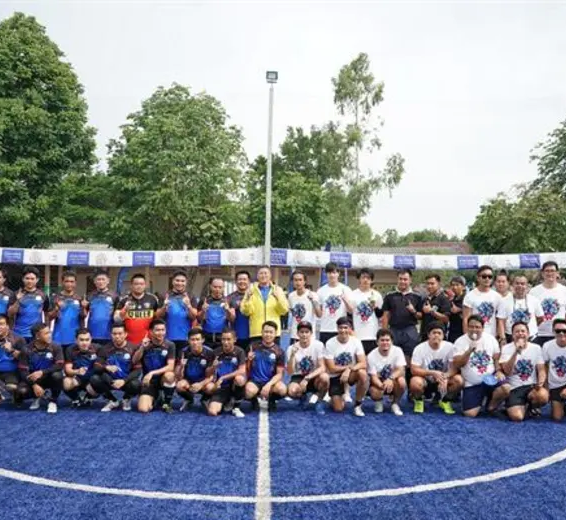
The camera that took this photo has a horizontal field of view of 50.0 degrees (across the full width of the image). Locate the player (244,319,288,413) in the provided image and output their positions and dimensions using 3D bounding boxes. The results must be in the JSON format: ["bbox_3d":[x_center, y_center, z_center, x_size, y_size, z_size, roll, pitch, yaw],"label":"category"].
[{"bbox_3d":[-0.199,1.275,7.437,0.520,1.064,0.680,0,-2,-1],"label":"player"}]

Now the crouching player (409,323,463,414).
[{"bbox_3d":[1.881,1.292,7.437,0.640,1.050,0.700,0,-2,9],"label":"crouching player"}]

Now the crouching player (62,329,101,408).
[{"bbox_3d":[-2.559,1.341,7.765,0.500,0.926,0.640,1,-2,-15],"label":"crouching player"}]

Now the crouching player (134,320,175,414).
[{"bbox_3d":[-1.600,1.264,7.470,0.508,1.060,0.680,1,-2,-8],"label":"crouching player"}]

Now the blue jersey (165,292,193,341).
[{"bbox_3d":[-1.335,0.736,7.900,0.420,0.630,0.280,1,-2,-7],"label":"blue jersey"}]

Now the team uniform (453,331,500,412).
[{"bbox_3d":[2.270,1.304,7.080,0.560,0.916,0.480,0,-2,12],"label":"team uniform"}]

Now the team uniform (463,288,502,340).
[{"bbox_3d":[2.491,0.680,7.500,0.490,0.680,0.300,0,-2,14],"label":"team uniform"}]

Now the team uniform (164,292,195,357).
[{"bbox_3d":[-1.317,0.827,7.720,0.430,0.853,0.300,1,-2,-8],"label":"team uniform"}]

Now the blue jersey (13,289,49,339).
[{"bbox_3d":[-3.246,0.691,7.829,0.480,0.660,0.280,1,-2,-10],"label":"blue jersey"}]

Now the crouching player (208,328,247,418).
[{"bbox_3d":[-0.665,1.314,7.316,0.500,0.973,0.750,0,-2,-4],"label":"crouching player"}]

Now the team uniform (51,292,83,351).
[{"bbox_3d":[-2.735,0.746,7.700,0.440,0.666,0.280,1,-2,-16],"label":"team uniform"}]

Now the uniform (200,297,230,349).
[{"bbox_3d":[-0.898,0.819,7.950,0.430,0.682,0.290,1,-2,-5],"label":"uniform"}]

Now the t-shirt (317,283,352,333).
[{"bbox_3d":[0.675,0.623,7.950,0.450,0.660,0.280,0,-2,5],"label":"t-shirt"}]

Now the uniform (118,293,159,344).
[{"bbox_3d":[-1.894,0.773,7.950,0.540,0.695,0.330,1,-2,-15],"label":"uniform"}]

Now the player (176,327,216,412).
[{"bbox_3d":[-1.072,1.306,7.466,0.500,0.990,0.680,1,-2,-6],"label":"player"}]

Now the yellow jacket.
[{"bbox_3d":[-0.243,0.664,7.981,0.650,0.740,0.360,0,-2,0],"label":"yellow jacket"}]

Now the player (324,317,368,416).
[{"bbox_3d":[0.755,1.251,7.353,0.524,1.105,0.750,0,-2,0],"label":"player"}]

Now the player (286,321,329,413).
[{"bbox_3d":[0.304,1.284,7.467,0.530,1.050,0.700,0,-2,5],"label":"player"}]

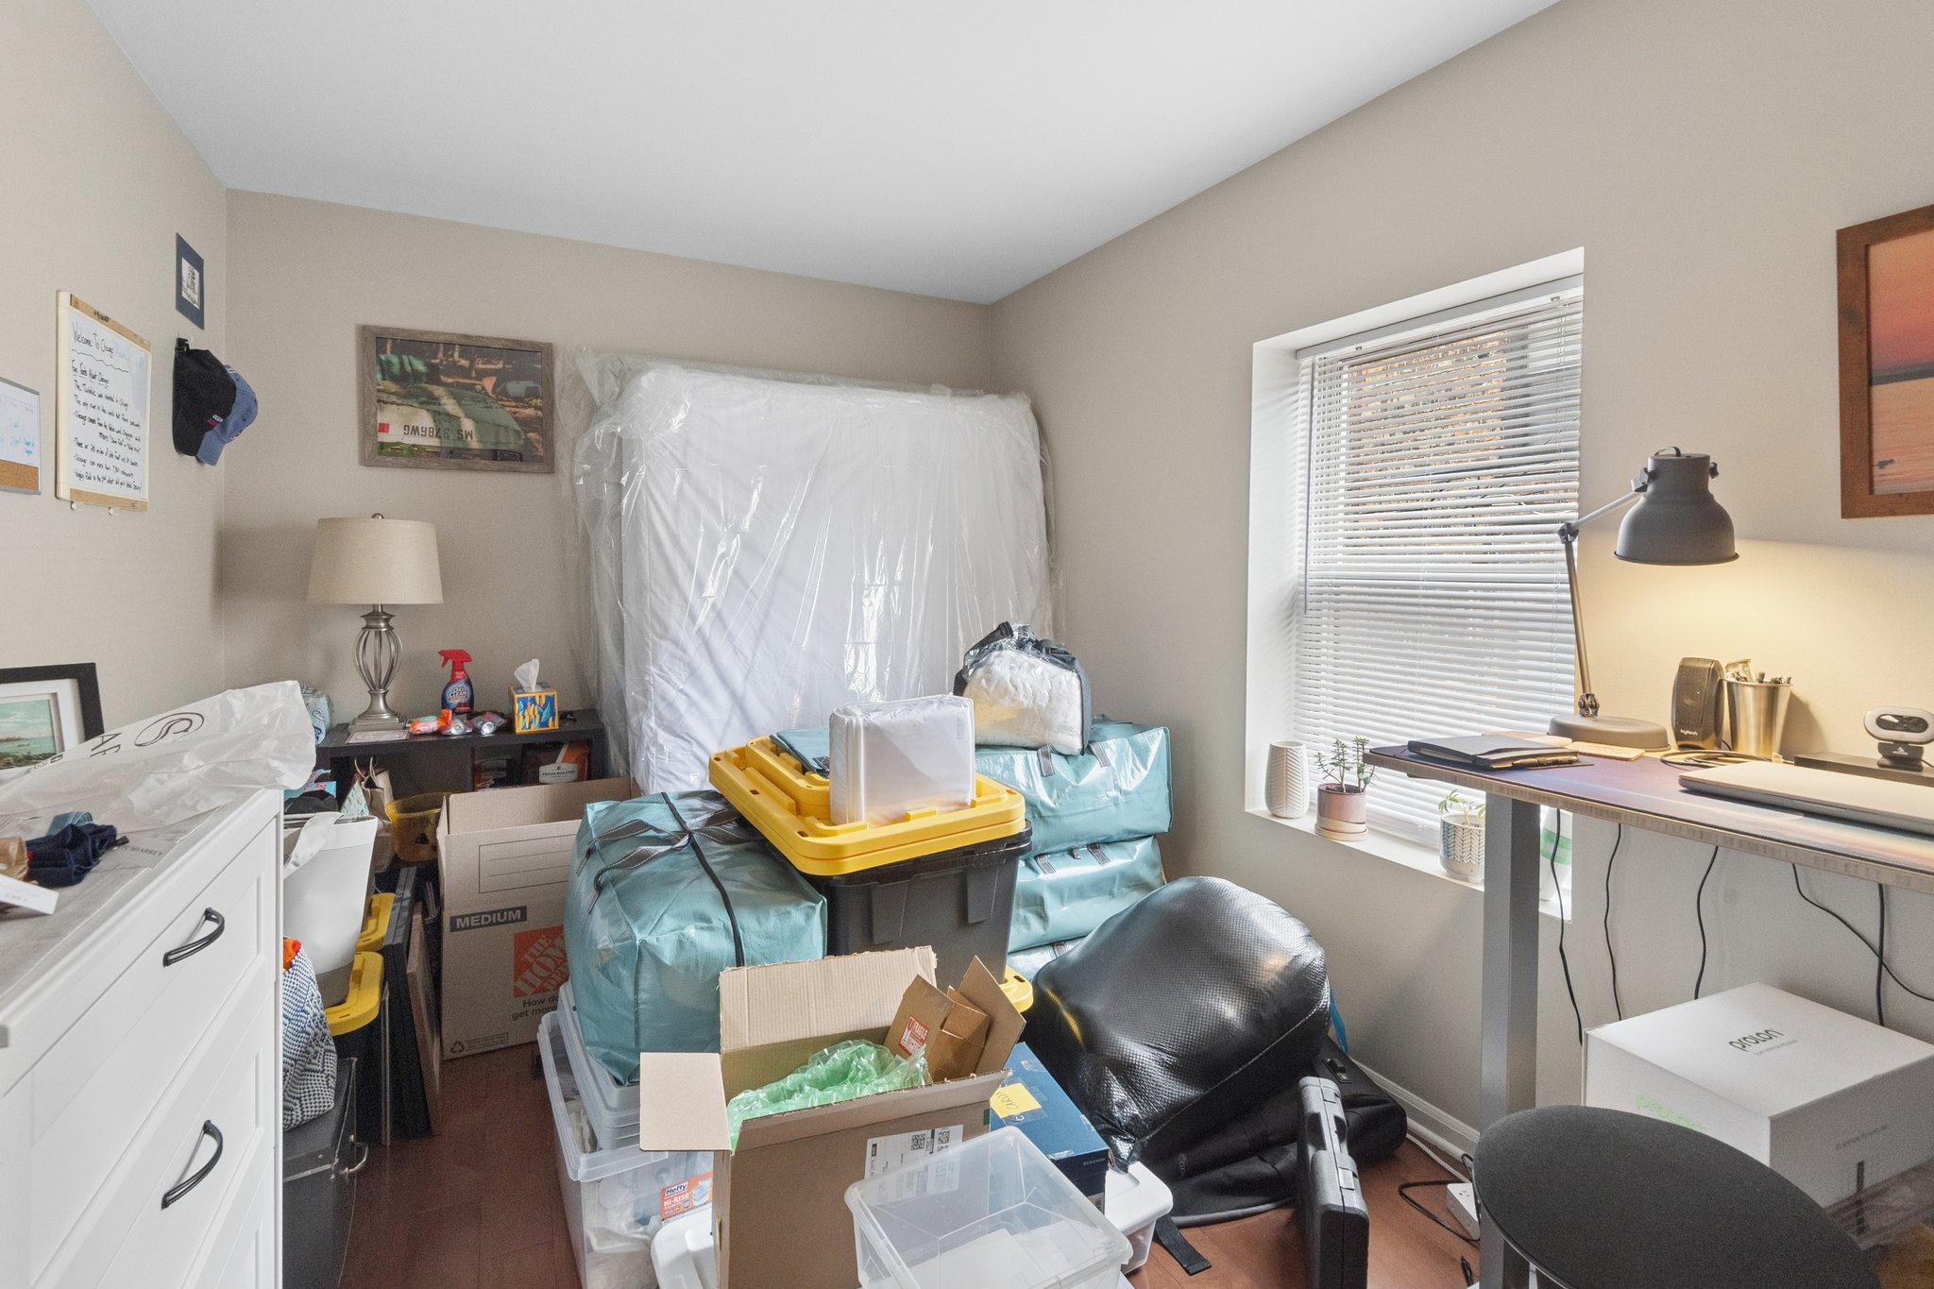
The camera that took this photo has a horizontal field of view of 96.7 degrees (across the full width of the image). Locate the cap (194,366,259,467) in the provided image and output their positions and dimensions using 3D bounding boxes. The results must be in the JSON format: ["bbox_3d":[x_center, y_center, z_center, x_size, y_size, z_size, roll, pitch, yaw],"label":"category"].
[{"bbox_3d":[-2.063,-0.642,2.387,0.130,0.270,0.170,-2,5,-27],"label":"cap"}]

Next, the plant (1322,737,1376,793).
[{"bbox_3d":[0.973,0.307,2.192,0.115,0.145,0.125,-2,4,-28],"label":"plant"}]

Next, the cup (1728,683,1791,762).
[{"bbox_3d":[1.206,0.113,1.309,0.080,0.117,0.080,-2,4,-28],"label":"cup"}]

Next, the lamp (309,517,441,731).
[{"bbox_3d":[-1.790,-0.073,2.605,0.340,0.640,0.340,-2,4,-26],"label":"lamp"}]

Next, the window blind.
[{"bbox_3d":[1.138,-0.148,2.151,0.045,1.250,0.835,-2,5,-27],"label":"window blind"}]

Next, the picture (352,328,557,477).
[{"bbox_3d":[-1.737,-0.833,2.945,0.575,0.455,0.025,-2,5,-27],"label":"picture"}]

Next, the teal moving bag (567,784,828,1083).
[{"bbox_3d":[-0.590,0.545,1.800,0.380,0.310,0.680,-2,5,-29],"label":"teal moving bag"}]

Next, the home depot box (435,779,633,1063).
[{"bbox_3d":[-1.200,0.755,2.515,0.540,0.580,0.420,-2,4,-25],"label":"home depot box"}]

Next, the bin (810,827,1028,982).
[{"bbox_3d":[-0.275,0.580,2.127,0.520,0.370,0.760,-3,5,-31],"label":"bin"}]

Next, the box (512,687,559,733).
[{"bbox_3d":[-1.370,0.208,2.746,0.115,0.125,0.115,-2,5,-29],"label":"box"}]

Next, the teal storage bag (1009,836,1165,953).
[{"bbox_3d":[0.218,0.693,2.547,0.660,0.265,0.390,-3,5,-33],"label":"teal storage bag"}]

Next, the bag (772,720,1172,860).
[{"bbox_3d":[0.170,0.372,2.420,0.680,0.310,0.390,-2,4,-26],"label":"bag"}]

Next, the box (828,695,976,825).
[{"bbox_3d":[-0.136,0.250,1.925,0.300,0.240,0.110,-4,6,-42],"label":"box"}]

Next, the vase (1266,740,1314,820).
[{"bbox_3d":[0.897,0.374,2.383,0.122,0.207,0.122,-2,4,-28],"label":"vase"}]

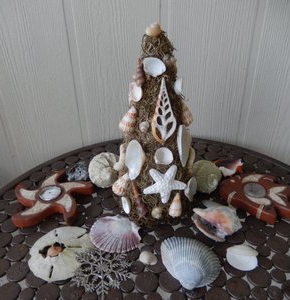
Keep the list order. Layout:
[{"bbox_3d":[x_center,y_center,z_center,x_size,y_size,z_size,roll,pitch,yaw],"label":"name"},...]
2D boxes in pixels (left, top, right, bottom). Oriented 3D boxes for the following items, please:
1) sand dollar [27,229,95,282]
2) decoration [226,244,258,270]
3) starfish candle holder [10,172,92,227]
[{"bbox_3d":[-0.118,0.147,0.414,0.091,0.012,0.087,-1,31,0],"label":"sand dollar"},{"bbox_3d":[0.137,0.146,0.402,0.043,0.016,0.041,-1,31,0],"label":"decoration"},{"bbox_3d":[-0.176,0.090,0.556,0.152,0.023,0.140,-2,31,0],"label":"starfish candle holder"}]

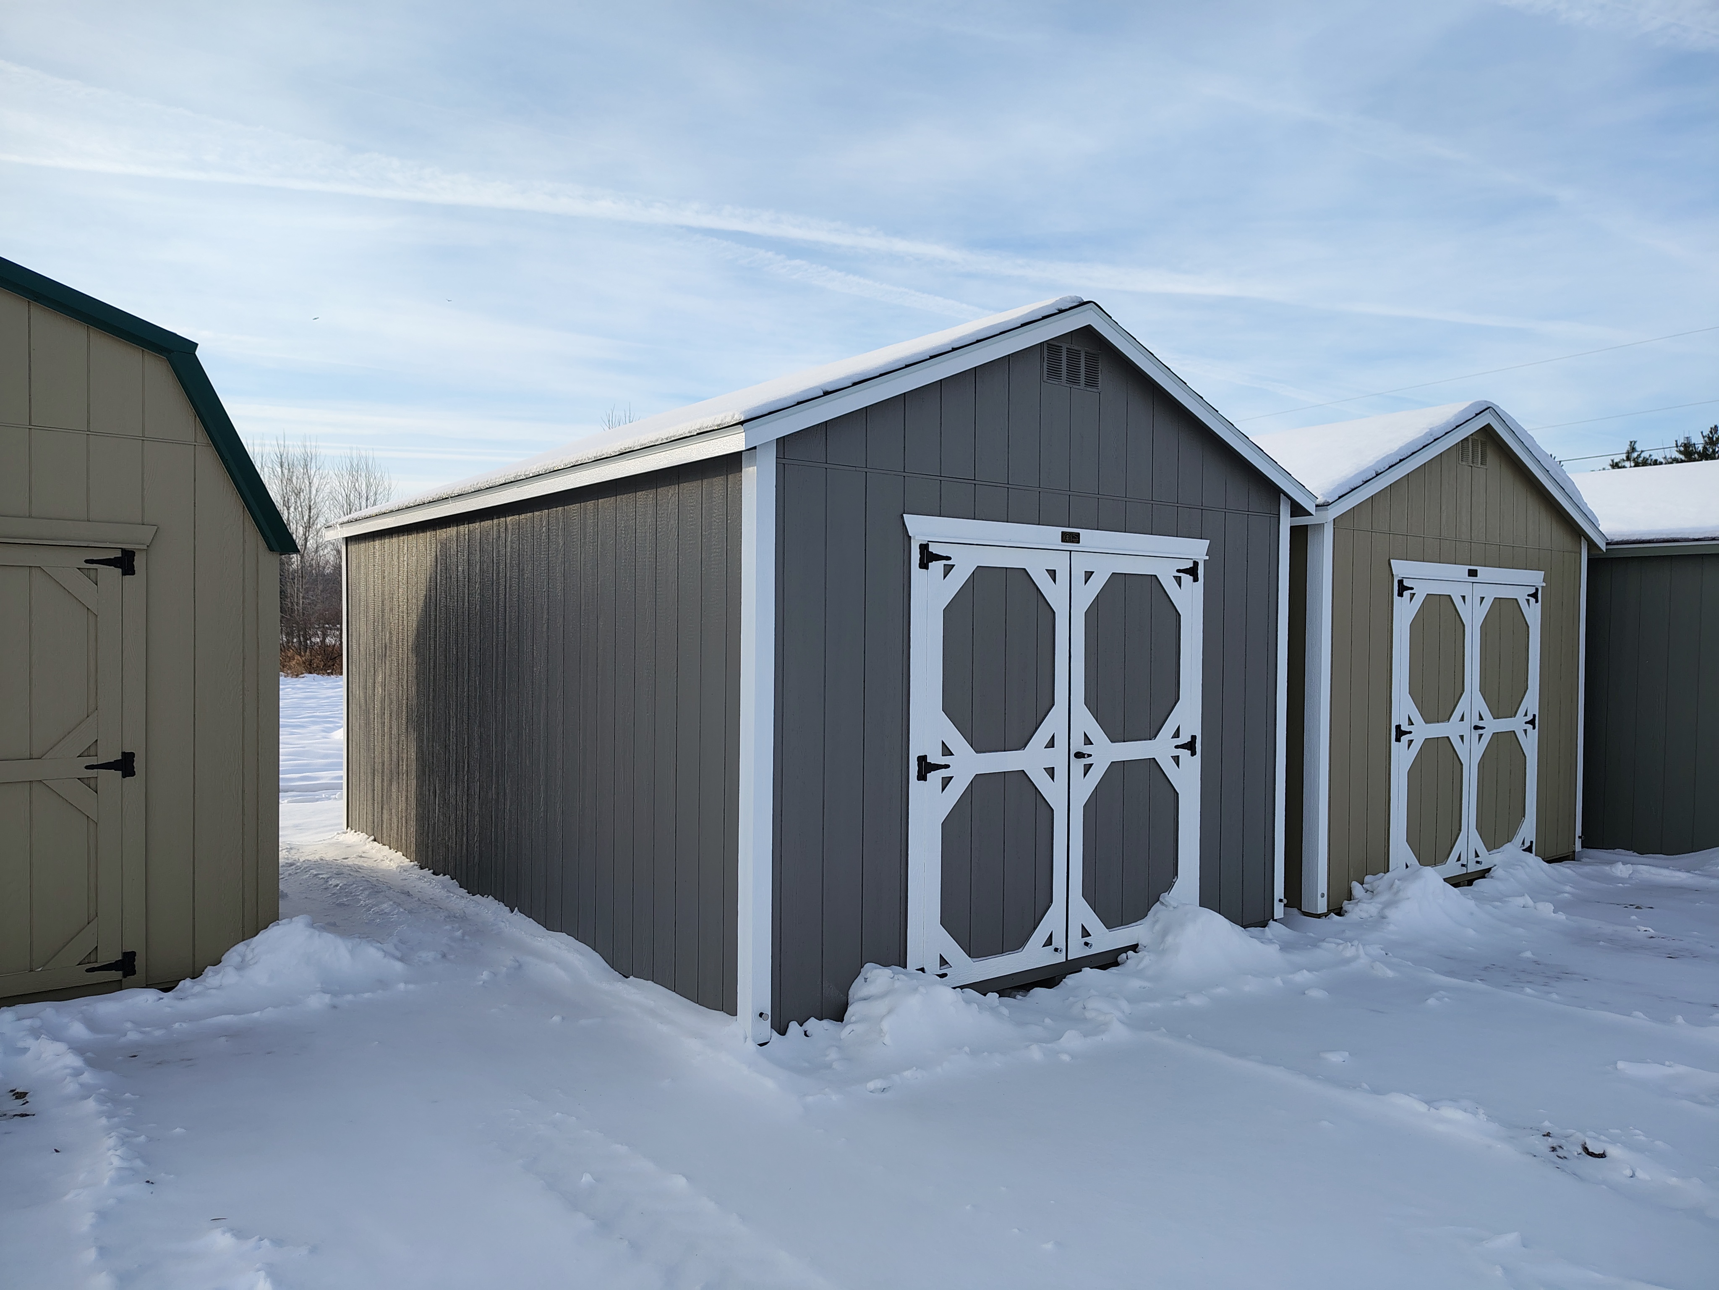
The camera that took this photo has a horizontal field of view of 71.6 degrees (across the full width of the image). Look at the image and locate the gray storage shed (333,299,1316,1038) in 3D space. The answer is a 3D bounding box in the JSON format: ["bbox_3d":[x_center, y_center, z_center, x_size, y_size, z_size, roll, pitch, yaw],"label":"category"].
[{"bbox_3d":[-0.777,-0.089,7.979,3.788,3.190,6.058,0,1,-38],"label":"gray storage shed"}]

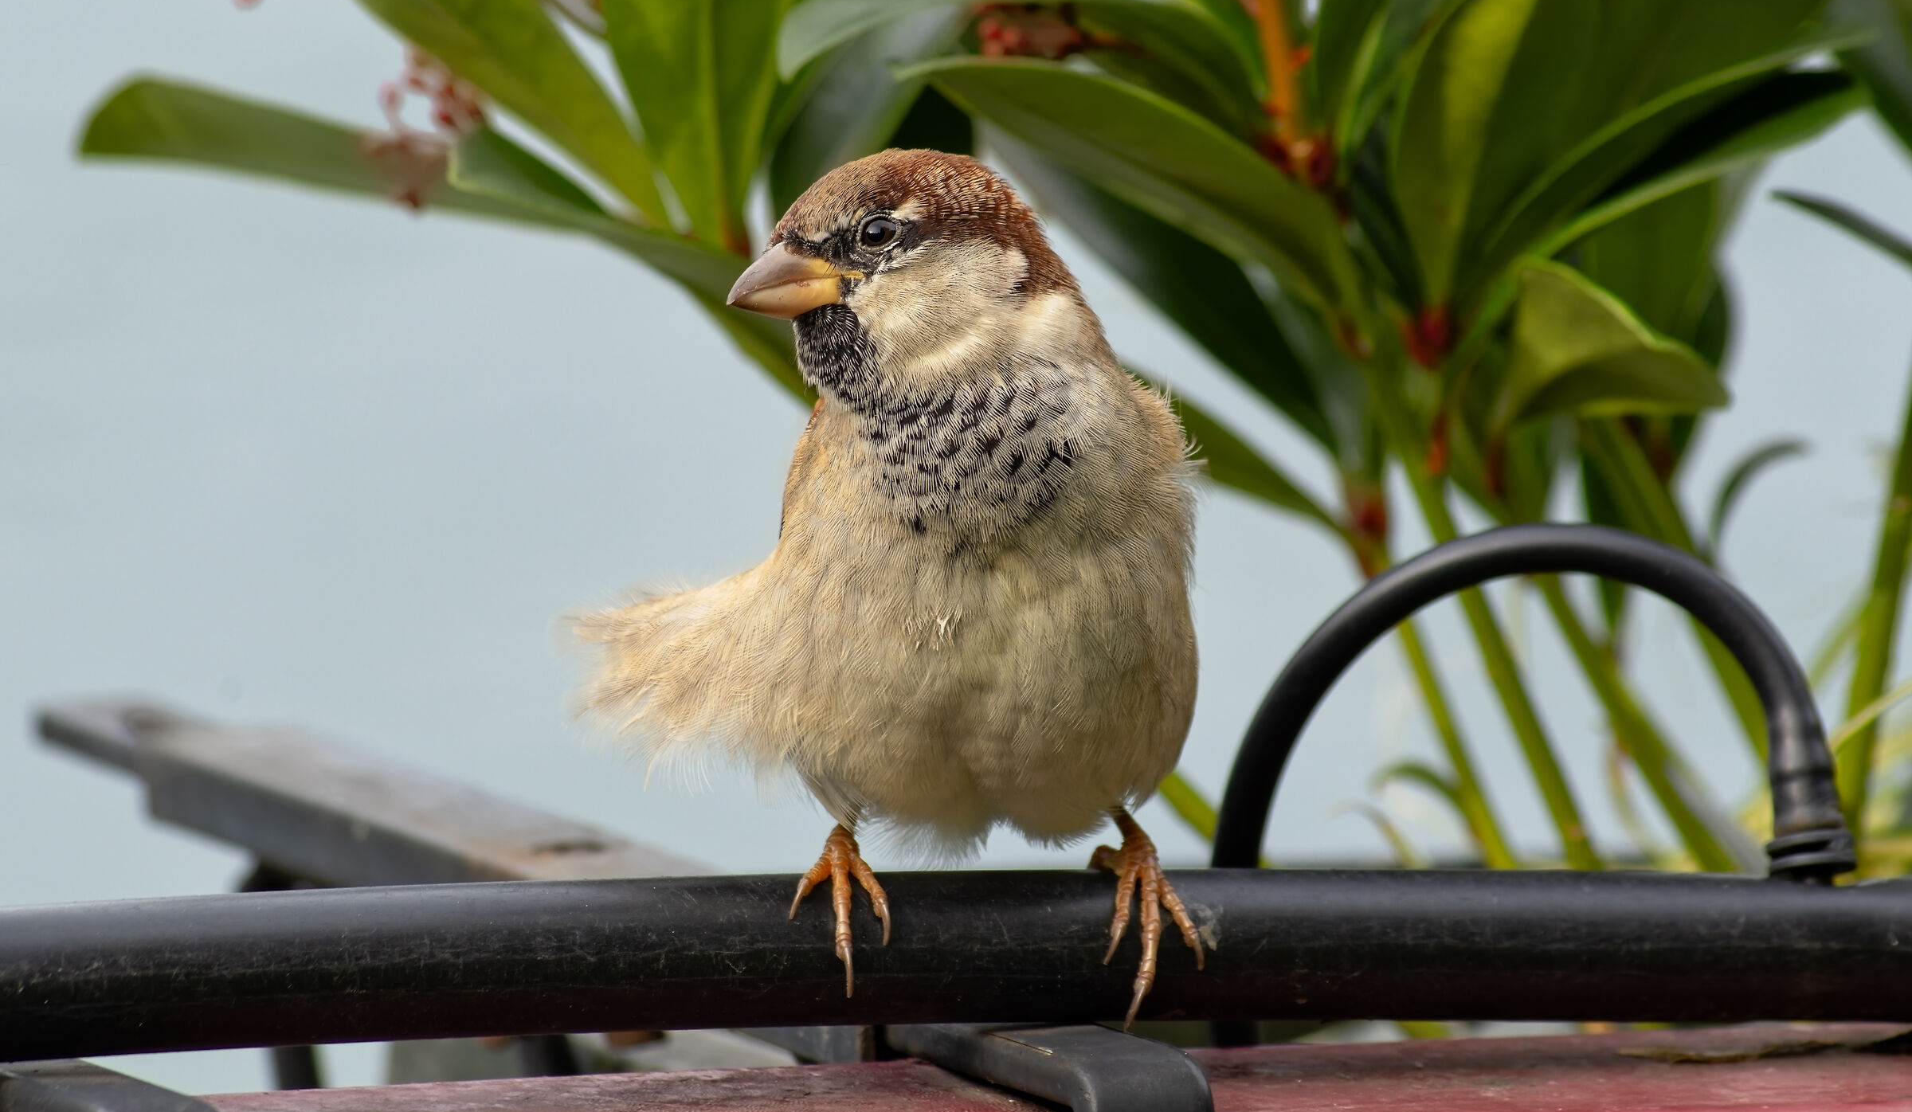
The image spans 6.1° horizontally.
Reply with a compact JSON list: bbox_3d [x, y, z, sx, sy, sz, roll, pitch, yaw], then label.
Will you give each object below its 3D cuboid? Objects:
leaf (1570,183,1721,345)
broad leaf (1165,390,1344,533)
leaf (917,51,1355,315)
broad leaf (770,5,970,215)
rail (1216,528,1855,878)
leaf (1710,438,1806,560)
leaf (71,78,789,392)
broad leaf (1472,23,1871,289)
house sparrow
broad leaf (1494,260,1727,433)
[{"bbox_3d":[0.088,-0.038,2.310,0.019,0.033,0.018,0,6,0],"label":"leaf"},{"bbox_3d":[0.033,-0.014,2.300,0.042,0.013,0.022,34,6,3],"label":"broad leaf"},{"bbox_3d":[0.022,-0.045,2.230,0.065,0.013,0.023,29,-33,-18],"label":"leaf"},{"bbox_3d":[-0.012,-0.056,2.270,0.024,0.046,0.009,47,14,34],"label":"broad leaf"},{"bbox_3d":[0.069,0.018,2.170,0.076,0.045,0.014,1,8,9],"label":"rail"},{"bbox_3d":[0.102,-0.007,2.310,0.006,0.019,0.008,41,0,-6],"label":"leaf"},{"bbox_3d":[-0.064,-0.038,2.280,0.102,0.024,0.030,22,6,2],"label":"leaf"},{"bbox_3d":[0.089,-0.050,2.260,0.058,0.014,0.023,-32,17,12],"label":"broad leaf"},{"bbox_3d":[-0.008,0.004,2.180,0.074,0.104,0.100,0,7,2],"label":"house sparrow"},{"bbox_3d":[0.082,-0.026,2.250,0.029,0.022,0.030,-1,6,-11],"label":"broad leaf"}]

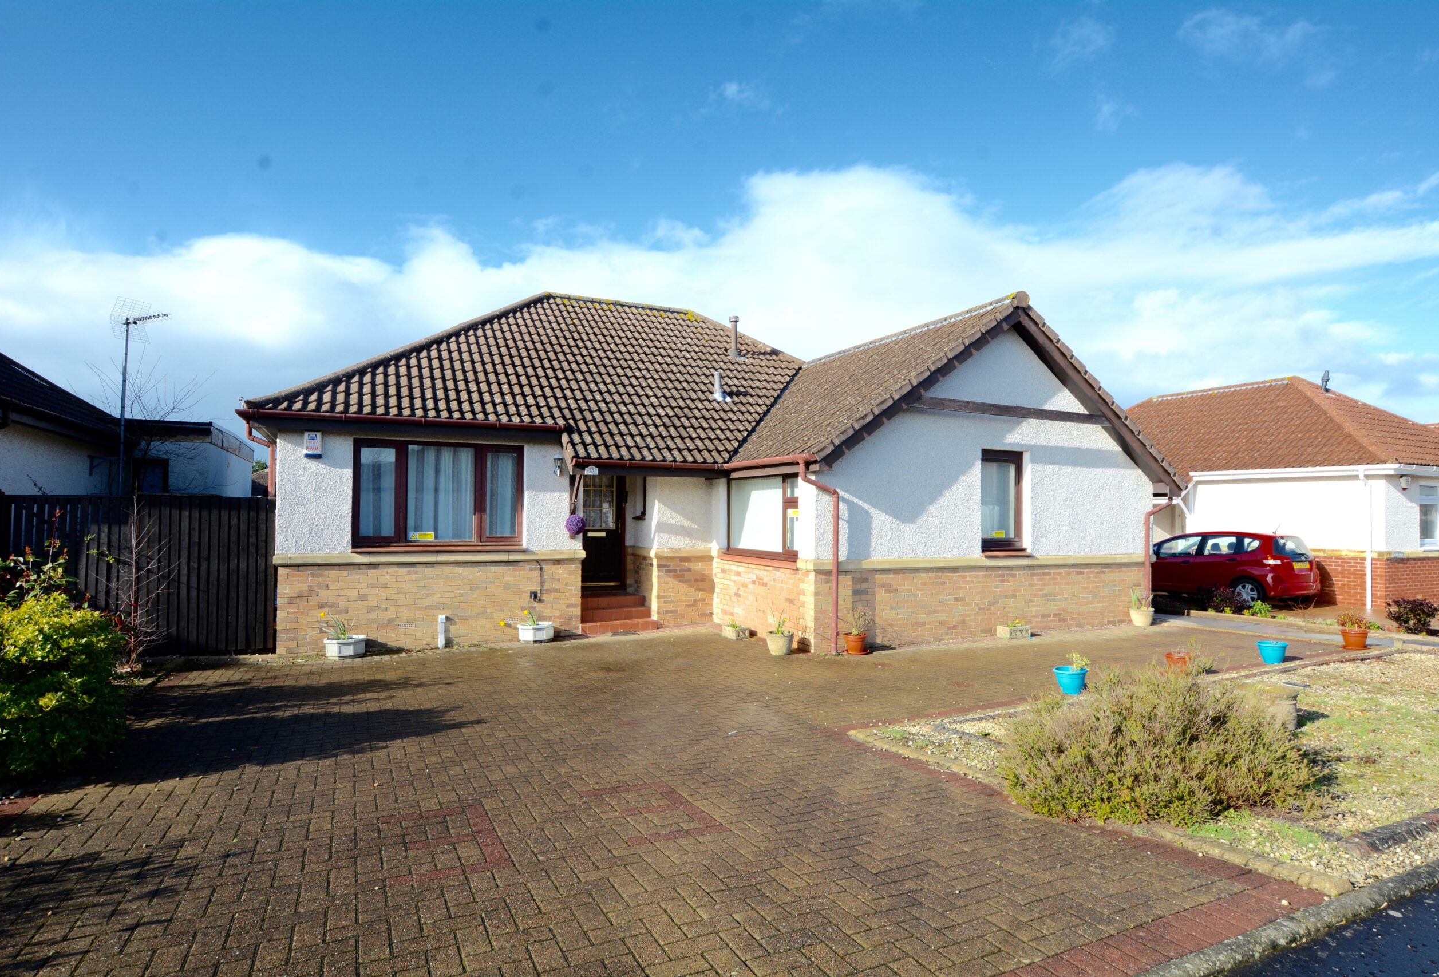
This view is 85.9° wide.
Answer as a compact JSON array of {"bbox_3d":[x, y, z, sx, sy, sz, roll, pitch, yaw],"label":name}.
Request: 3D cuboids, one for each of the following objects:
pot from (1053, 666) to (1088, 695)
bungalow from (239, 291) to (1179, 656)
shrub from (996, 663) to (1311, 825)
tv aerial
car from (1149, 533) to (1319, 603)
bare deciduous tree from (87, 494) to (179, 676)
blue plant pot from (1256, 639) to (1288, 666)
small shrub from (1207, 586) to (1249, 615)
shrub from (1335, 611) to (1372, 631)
[{"bbox_3d":[3.146,1.706,6.913,0.285,0.222,0.285,1,-1,0],"label":"pot"},{"bbox_3d":[-0.987,-0.756,13.852,12.300,5.750,10.800,1,-2,-25],"label":"bungalow"},{"bbox_3d":[2.464,1.350,4.509,1.620,0.660,1.550,1,-2,-25],"label":"shrub"},{"bbox_3d":[-8.280,-1.150,11.200,1.150,3.300,0.500,0,-2,29],"label":"tv aerial"},{"bbox_3d":[10.840,1.708,17.100,1.695,1.525,3.900,1,-2,-23],"label":"car"},{"bbox_3d":[-6.439,0.996,8.470,0.880,1.980,0.880,1,-2,-25],"label":"bare deciduous tree"},{"bbox_3d":[5.971,1.769,8.343,0.285,0.225,0.285,1,-1,0],"label":"blue plant pot"},{"bbox_3d":[8.545,1.885,13.000,0.650,0.500,0.650,1,-2,-25],"label":"small shrub"},{"bbox_3d":[7.693,1.589,9.380,0.360,0.260,0.360,1,-2,-25],"label":"shrub"}]

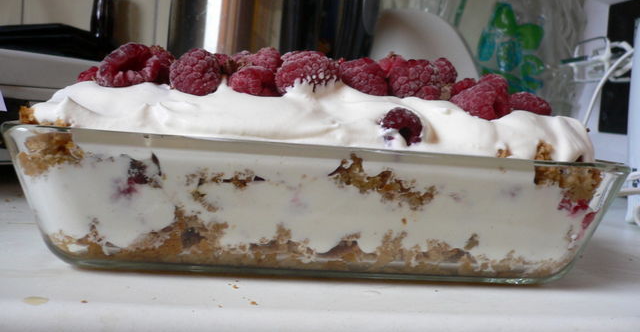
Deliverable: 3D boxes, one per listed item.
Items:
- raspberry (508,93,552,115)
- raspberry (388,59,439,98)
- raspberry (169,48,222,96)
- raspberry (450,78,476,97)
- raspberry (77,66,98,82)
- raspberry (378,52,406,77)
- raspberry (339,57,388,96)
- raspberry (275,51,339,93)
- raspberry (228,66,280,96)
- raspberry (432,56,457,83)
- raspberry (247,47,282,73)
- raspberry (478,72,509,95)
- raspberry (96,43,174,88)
[{"bbox_3d":[0.100,-0.028,0.309,0.021,0.018,0.020,3,3,-6],"label":"raspberry"},{"bbox_3d":[0.042,-0.039,0.291,0.021,0.019,0.021,3,3,-6],"label":"raspberry"},{"bbox_3d":[-0.055,-0.042,0.287,0.023,0.021,0.023,3,1,-6],"label":"raspberry"},{"bbox_3d":[0.073,-0.034,0.312,0.020,0.018,0.020,3,3,-6],"label":"raspberry"},{"bbox_3d":[-0.100,-0.040,0.286,0.019,0.018,0.019,3,3,-6],"label":"raspberry"},{"bbox_3d":[0.036,-0.050,0.325,0.021,0.018,0.021,3,1,-6],"label":"raspberry"},{"bbox_3d":[0.019,-0.039,0.287,0.021,0.018,0.021,3,3,-6],"label":"raspberry"},{"bbox_3d":[-0.006,-0.042,0.288,0.028,0.020,0.022,3,1,-6],"label":"raspberry"},{"bbox_3d":[-0.029,-0.037,0.287,0.024,0.015,0.021,3,1,-6],"label":"raspberry"},{"bbox_3d":[0.056,-0.043,0.308,0.019,0.019,0.019,3,3,-6],"label":"raspberry"},{"bbox_3d":[-0.027,-0.050,0.312,0.021,0.018,0.021,3,1,-6],"label":"raspberry"},{"bbox_3d":[0.085,-0.038,0.318,0.020,0.020,0.021,3,1,-6],"label":"raspberry"},{"bbox_3d":[-0.082,-0.044,0.285,0.030,0.021,0.023,3,1,-6],"label":"raspberry"}]

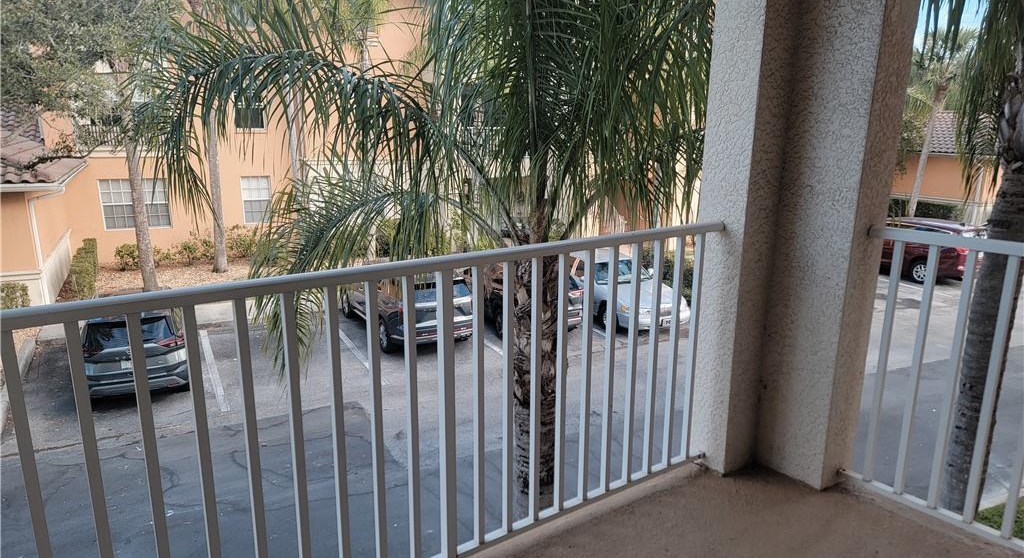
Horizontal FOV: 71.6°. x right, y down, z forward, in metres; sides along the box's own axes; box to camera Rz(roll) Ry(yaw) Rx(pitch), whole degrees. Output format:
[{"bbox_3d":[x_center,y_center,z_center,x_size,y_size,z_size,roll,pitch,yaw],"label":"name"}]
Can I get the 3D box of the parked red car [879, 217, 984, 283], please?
[{"bbox_3d":[12.800,-1.077,23.190,1.960,1.745,5.020,-6,15,-26],"label":"parked red car"}]

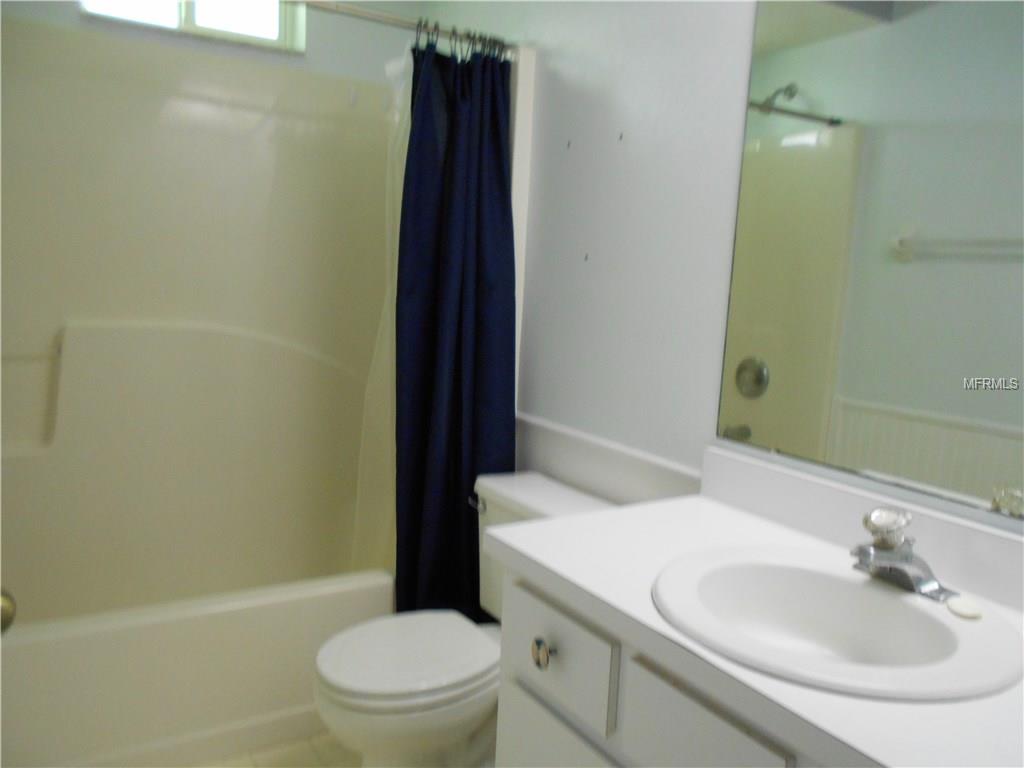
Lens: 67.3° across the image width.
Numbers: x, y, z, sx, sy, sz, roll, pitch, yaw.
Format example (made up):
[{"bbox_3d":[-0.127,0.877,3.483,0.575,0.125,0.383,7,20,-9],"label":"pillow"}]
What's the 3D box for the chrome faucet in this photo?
[{"bbox_3d":[0.580,0.247,1.167,0.147,0.125,0.153,-2,10,-33],"label":"chrome faucet"}]

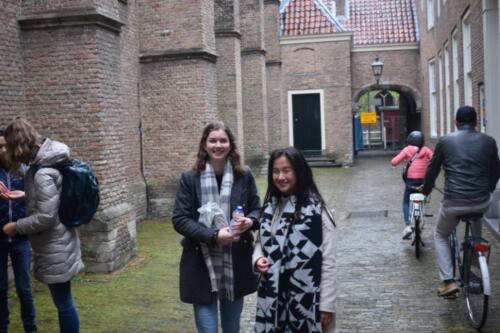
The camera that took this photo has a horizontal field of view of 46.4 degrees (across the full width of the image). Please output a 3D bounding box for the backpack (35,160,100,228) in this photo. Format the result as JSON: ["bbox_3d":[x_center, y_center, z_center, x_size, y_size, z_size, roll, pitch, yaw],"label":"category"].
[{"bbox_3d":[-1.169,0.190,3.950,0.270,0.460,0.300,-3,4,6],"label":"backpack"}]

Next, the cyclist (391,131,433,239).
[{"bbox_3d":[2.113,0.245,7.428,0.540,1.420,0.800,-1,4,15],"label":"cyclist"}]

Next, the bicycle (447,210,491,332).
[{"bbox_3d":[1.865,0.710,5.054,0.600,1.080,1.800,-1,4,10],"label":"bicycle"}]

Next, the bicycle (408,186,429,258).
[{"bbox_3d":[2.140,0.540,7.507,0.600,1.060,1.760,-1,4,15],"label":"bicycle"}]

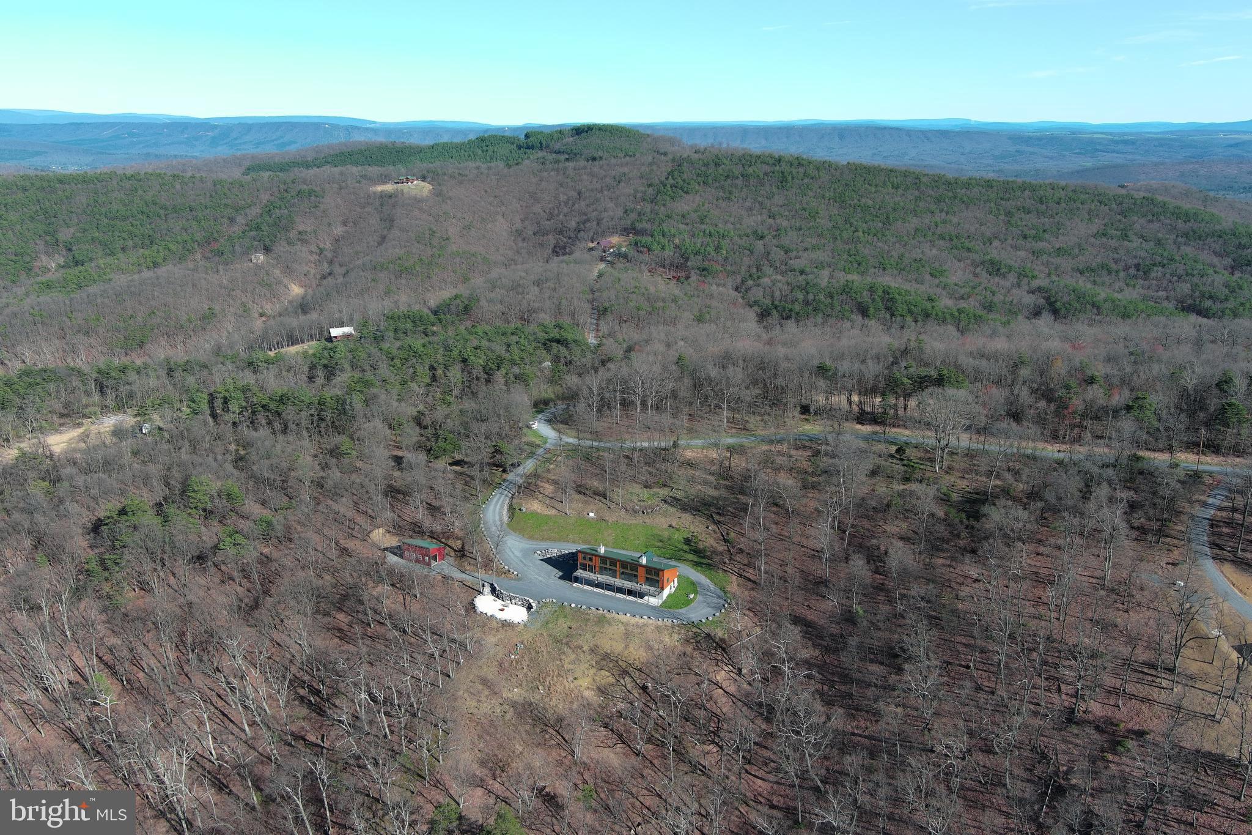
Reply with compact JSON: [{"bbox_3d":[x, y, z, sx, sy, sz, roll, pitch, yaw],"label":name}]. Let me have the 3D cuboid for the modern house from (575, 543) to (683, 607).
[{"bbox_3d":[-0.122,34.782,230.278,22.351,8.600,10.197,9,19,27],"label":"modern house"}]

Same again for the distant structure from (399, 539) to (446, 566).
[{"bbox_3d":[-49.122,32.389,245.352,8.343,4.635,5.150,9,19,27],"label":"distant structure"}]

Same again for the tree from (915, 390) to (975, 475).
[{"bbox_3d":[84.617,3.519,268.432,16.601,22.900,16.601,0,16,0],"label":"tree"}]

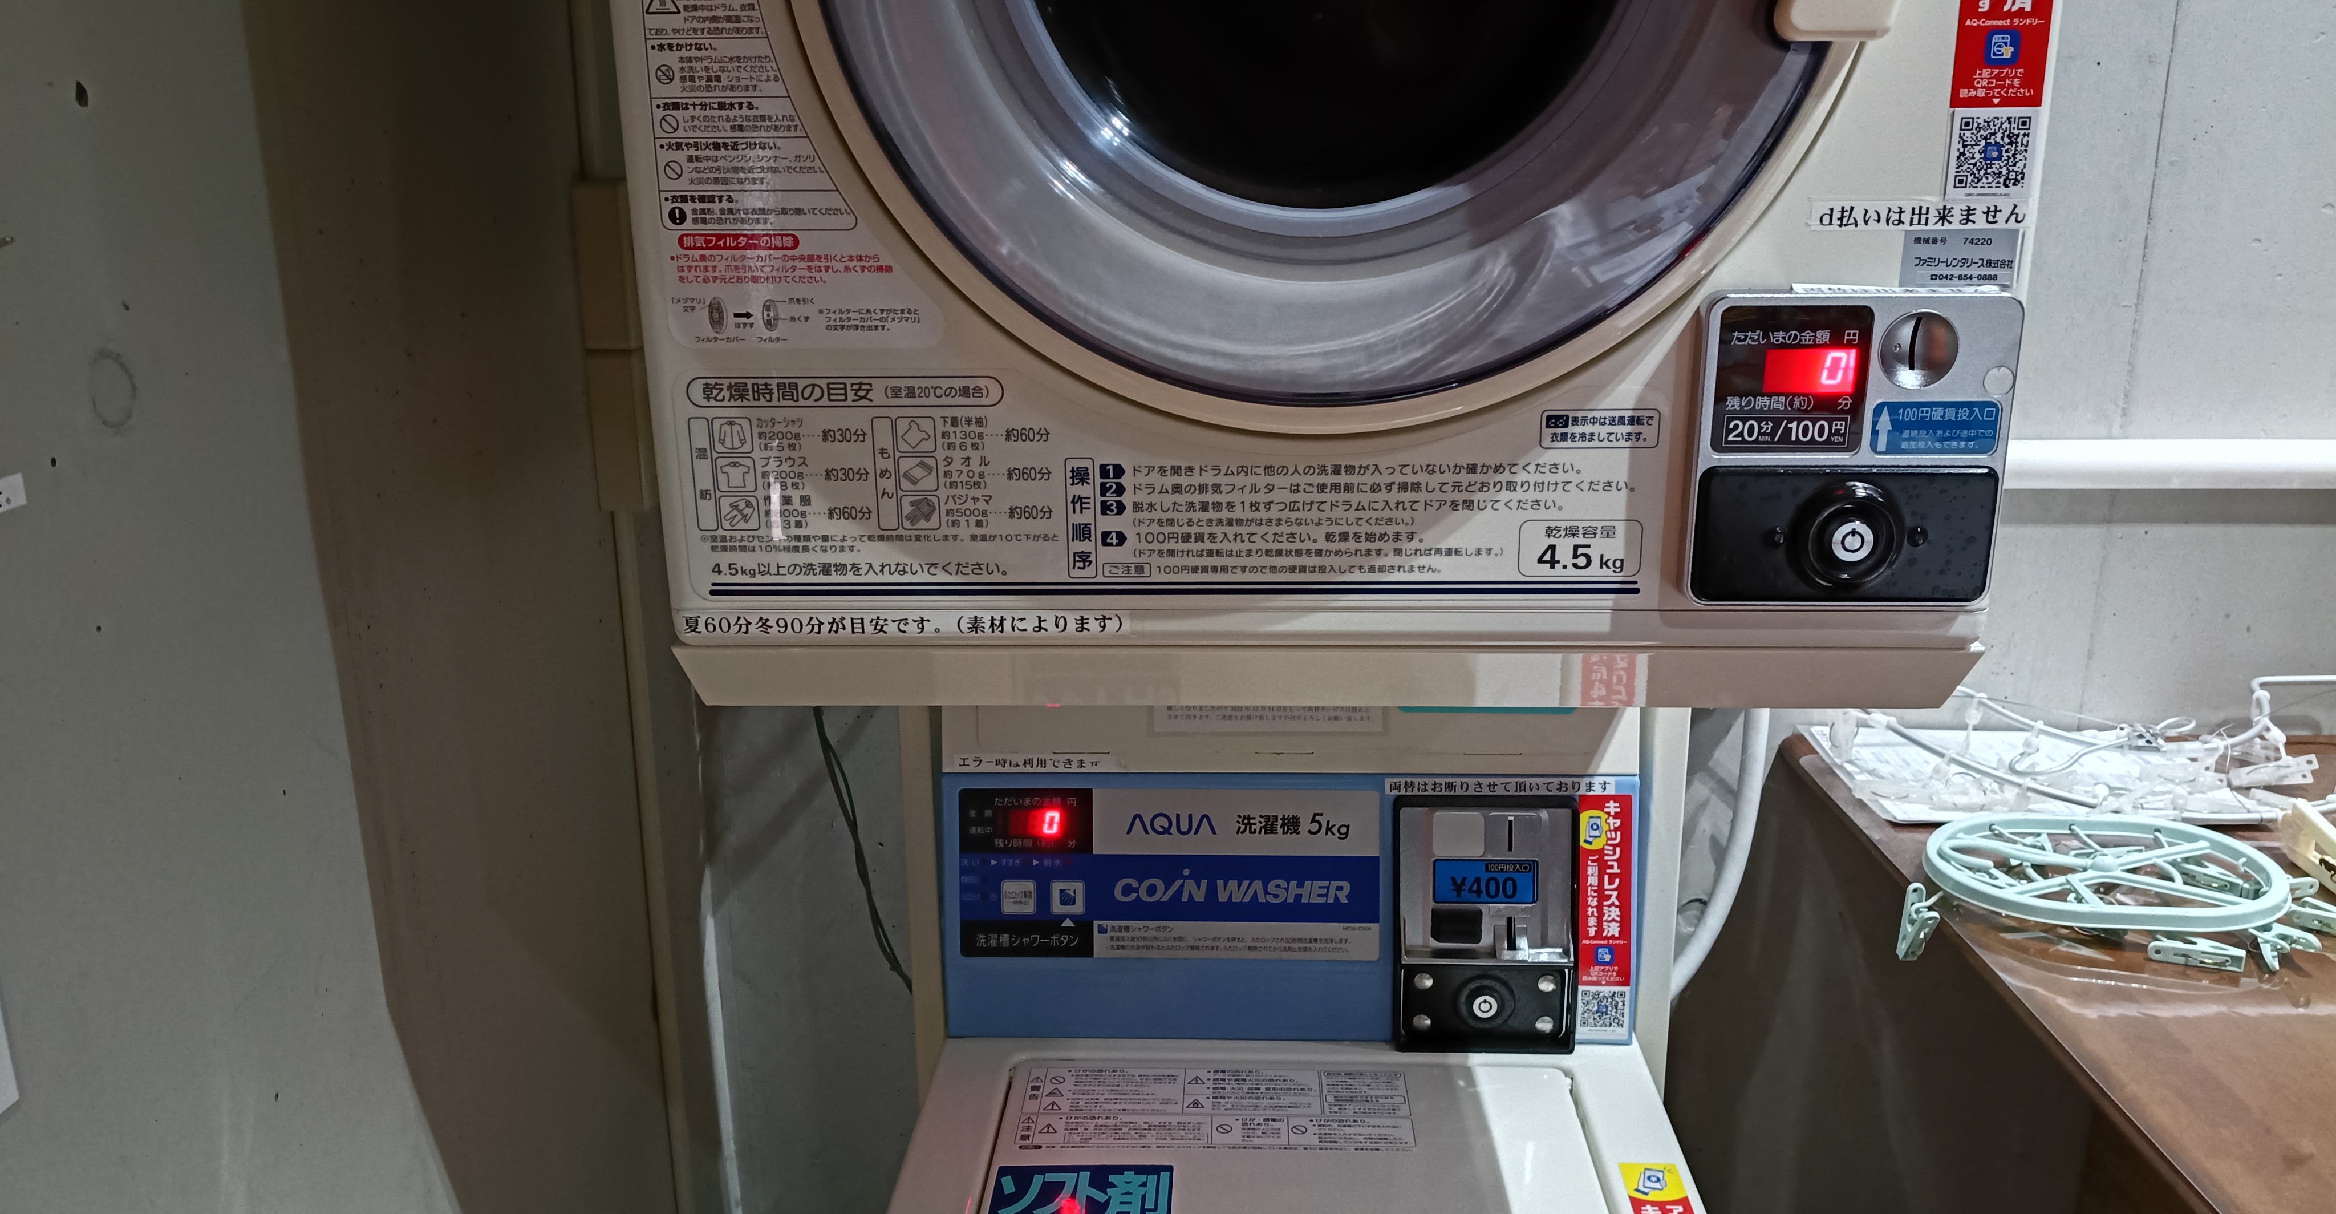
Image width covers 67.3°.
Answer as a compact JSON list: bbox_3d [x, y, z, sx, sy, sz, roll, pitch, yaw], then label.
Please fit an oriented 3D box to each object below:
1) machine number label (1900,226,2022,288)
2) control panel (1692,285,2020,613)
[{"bbox_3d":[0.355,-0.157,0.788,0.051,0.028,0.002,0,16,2],"label":"machine number label"},{"bbox_3d":[0.313,-0.069,0.801,0.139,0.143,0.028,0,16,2],"label":"control panel"}]

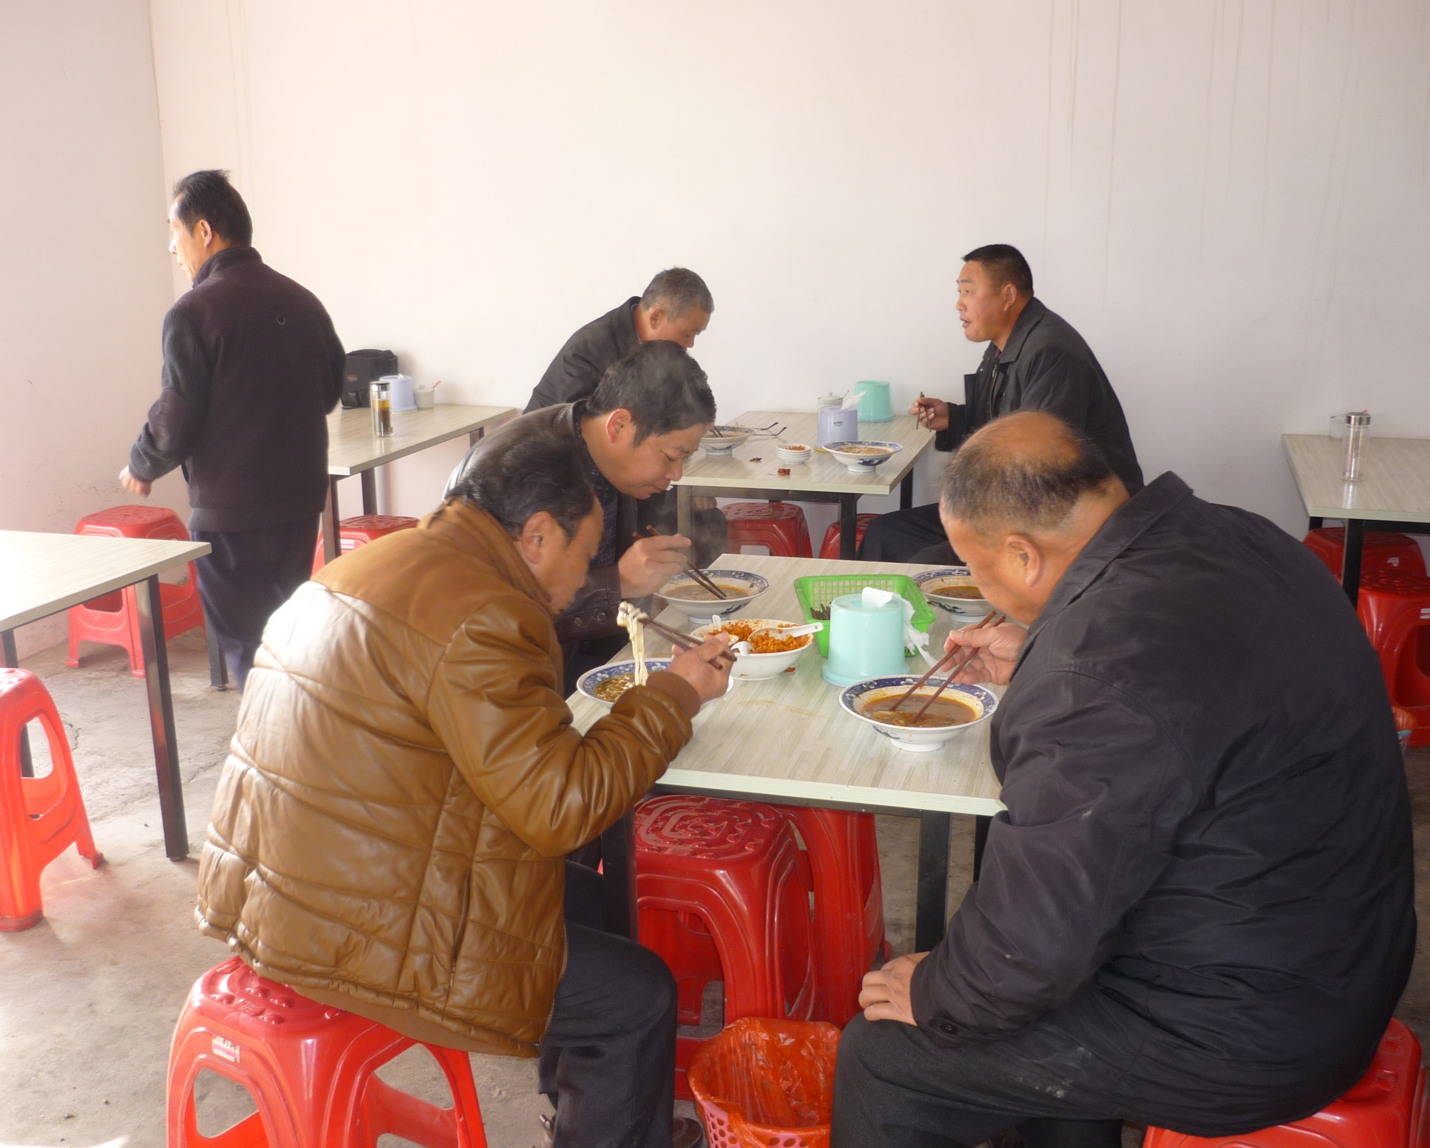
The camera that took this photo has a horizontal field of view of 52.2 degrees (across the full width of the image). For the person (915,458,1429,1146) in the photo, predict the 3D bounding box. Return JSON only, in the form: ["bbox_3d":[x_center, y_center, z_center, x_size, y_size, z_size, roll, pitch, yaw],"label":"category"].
[{"bbox_3d":[0.530,0.434,1.820,0.730,1.240,0.580,10,18,35],"label":"person"}]

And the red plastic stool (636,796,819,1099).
[{"bbox_3d":[-0.018,0.653,2.518,0.335,0.475,0.335,2,15,11],"label":"red plastic stool"}]

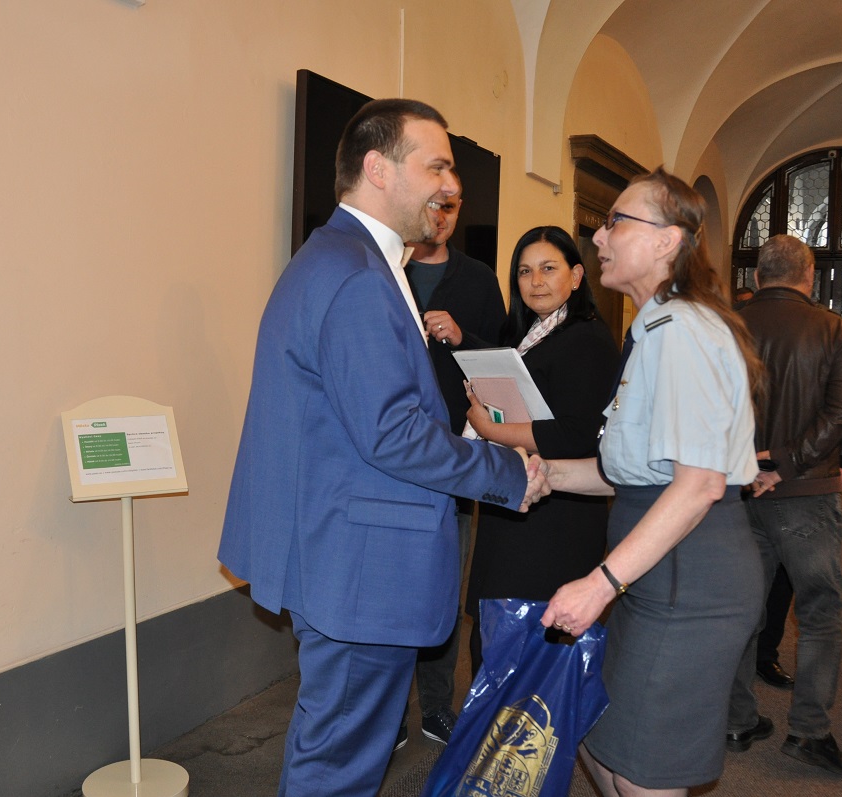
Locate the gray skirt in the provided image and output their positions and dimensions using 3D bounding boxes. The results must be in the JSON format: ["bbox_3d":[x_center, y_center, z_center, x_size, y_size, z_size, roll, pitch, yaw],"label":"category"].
[{"bbox_3d":[0.501,0.448,1.980,0.320,0.580,0.380,1,4,10],"label":"gray skirt"}]

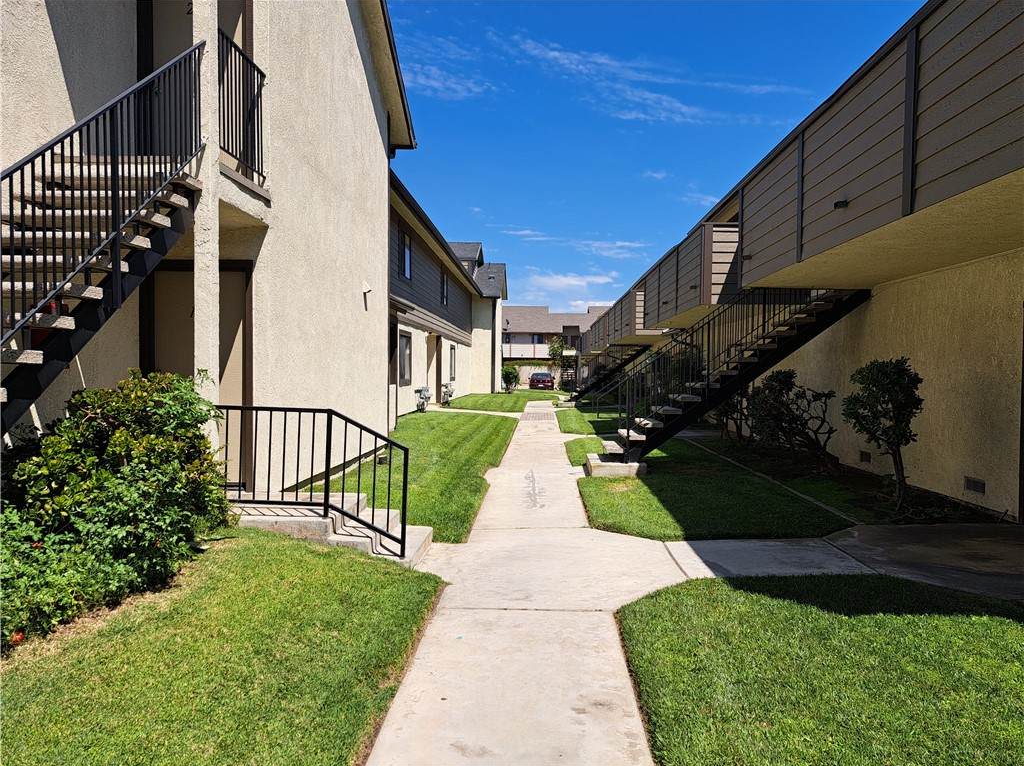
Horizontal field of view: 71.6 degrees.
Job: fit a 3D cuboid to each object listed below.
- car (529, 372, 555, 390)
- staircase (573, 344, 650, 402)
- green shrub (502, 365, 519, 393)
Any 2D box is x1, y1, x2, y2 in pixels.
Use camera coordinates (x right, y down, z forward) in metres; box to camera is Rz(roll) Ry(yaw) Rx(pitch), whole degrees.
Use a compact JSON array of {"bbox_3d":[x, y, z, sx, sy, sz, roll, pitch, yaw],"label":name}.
[{"bbox_3d":[2.353,-0.024,55.612,1.850,1.440,4.700,0,1,2],"label":"car"},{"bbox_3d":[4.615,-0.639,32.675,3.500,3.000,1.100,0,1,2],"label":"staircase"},{"bbox_3d":[-0.090,-0.261,39.487,1.000,1.580,1.000,0,1,2],"label":"green shrub"}]

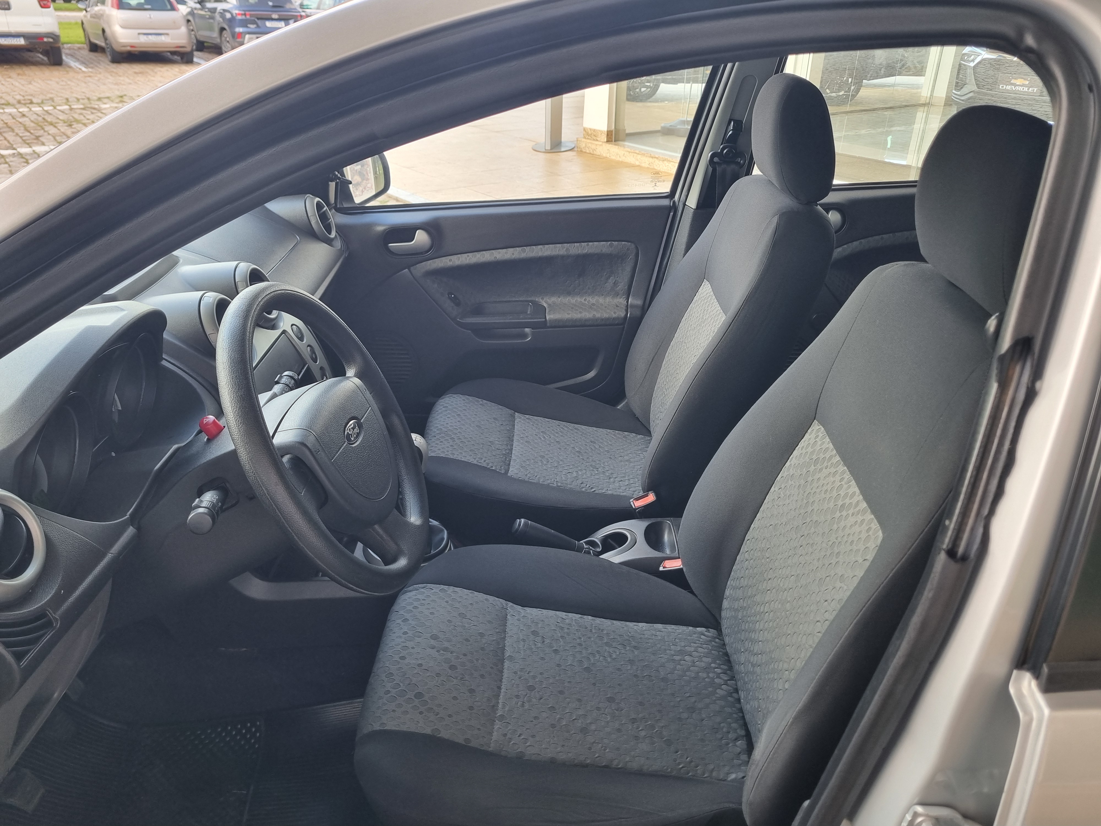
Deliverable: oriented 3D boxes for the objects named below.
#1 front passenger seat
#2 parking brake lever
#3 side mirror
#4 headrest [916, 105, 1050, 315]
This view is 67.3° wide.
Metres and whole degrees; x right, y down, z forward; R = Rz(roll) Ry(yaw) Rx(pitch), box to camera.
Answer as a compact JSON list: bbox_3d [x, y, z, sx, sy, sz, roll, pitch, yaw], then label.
[{"bbox_3d":[0.110,-0.147,1.643,0.770,0.985,0.510,1,28,0],"label":"front passenger seat"},{"bbox_3d":[0.011,0.217,1.448,0.175,0.045,0.038,15,28,-7],"label":"parking brake lever"},{"bbox_3d":[-0.479,-0.577,2.010,0.110,0.145,0.200,7,29,11],"label":"side mirror"},{"bbox_3d":[0.448,-0.202,0.825,0.120,0.200,0.260,-6,28,4],"label":"headrest"}]

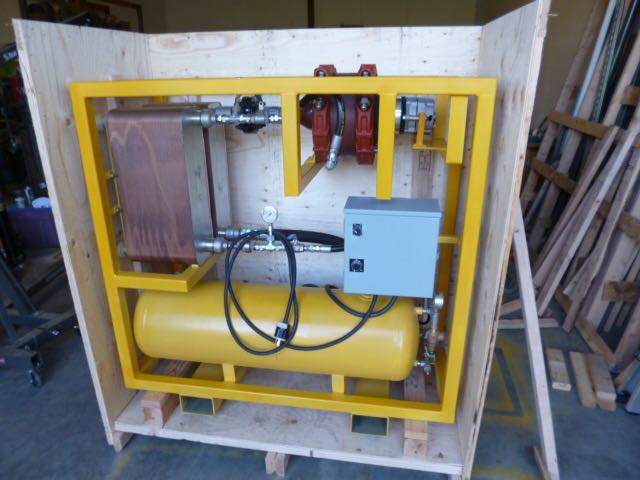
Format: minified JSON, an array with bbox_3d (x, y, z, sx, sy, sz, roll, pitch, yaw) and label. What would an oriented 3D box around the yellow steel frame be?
[{"bbox_3d":[-0.125,-0.011,1.984,1.480,1.338,0.613,3,20,9],"label":"yellow steel frame"}]

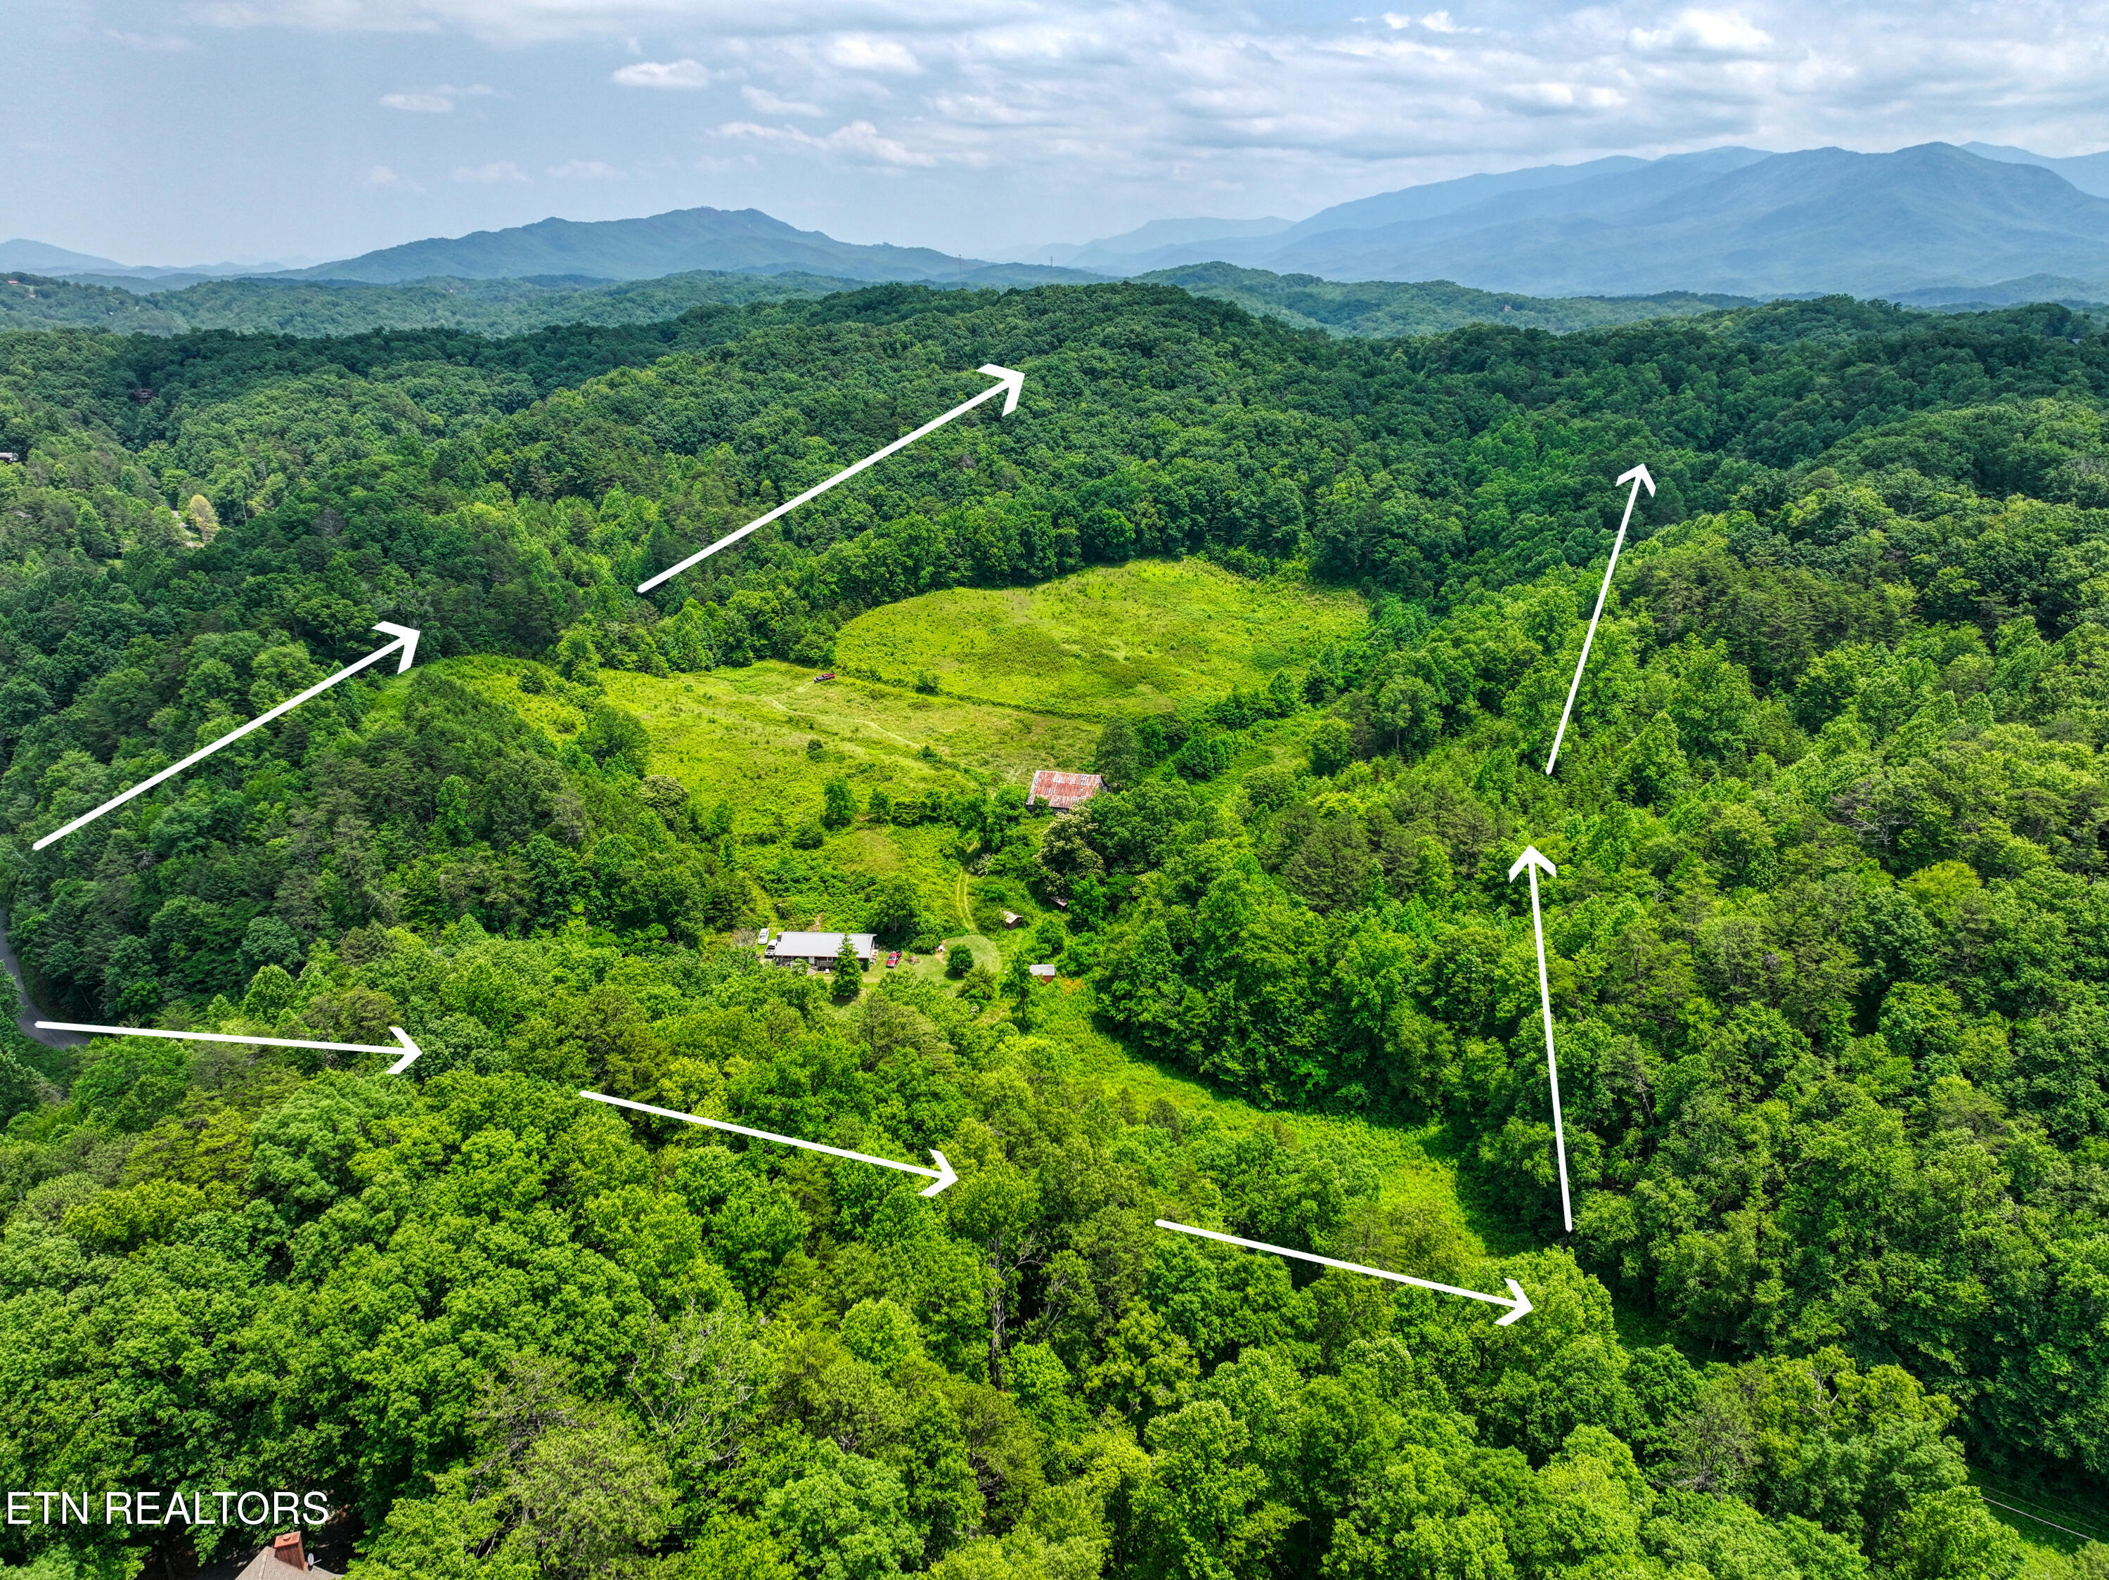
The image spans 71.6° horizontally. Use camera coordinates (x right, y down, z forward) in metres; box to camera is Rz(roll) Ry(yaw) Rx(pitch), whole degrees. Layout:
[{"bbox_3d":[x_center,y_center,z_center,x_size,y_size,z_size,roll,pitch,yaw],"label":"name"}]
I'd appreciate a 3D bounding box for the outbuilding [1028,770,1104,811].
[{"bbox_3d":[3.420,0.180,346.480,15.800,8.600,16.500,5,20,14],"label":"outbuilding"}]

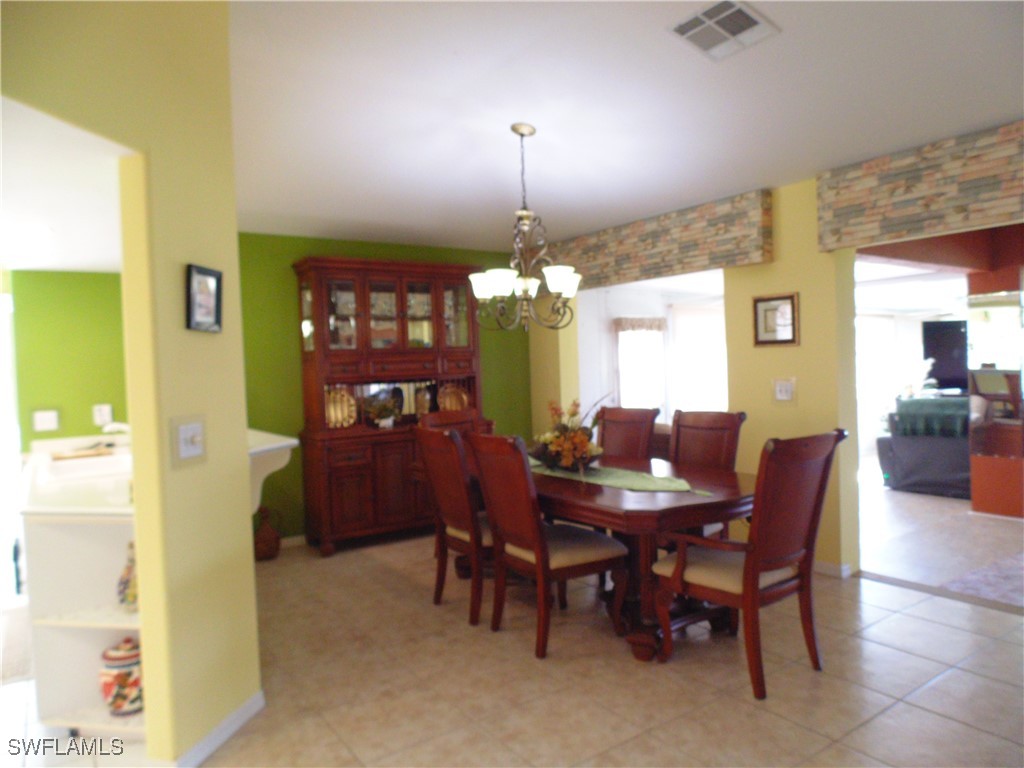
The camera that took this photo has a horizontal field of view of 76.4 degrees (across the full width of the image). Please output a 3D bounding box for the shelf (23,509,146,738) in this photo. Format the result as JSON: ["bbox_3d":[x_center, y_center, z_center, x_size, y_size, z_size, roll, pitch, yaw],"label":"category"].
[{"bbox_3d":[-1.479,0.906,2.539,0.584,0.911,0.345,-2,2,10],"label":"shelf"}]

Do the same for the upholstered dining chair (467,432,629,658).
[{"bbox_3d":[0.203,0.752,3.329,0.686,1.053,0.501,-3,2,-35],"label":"upholstered dining chair"}]

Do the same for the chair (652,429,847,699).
[{"bbox_3d":[1.037,0.733,2.919,0.607,1.056,0.715,-3,2,-35],"label":"chair"}]

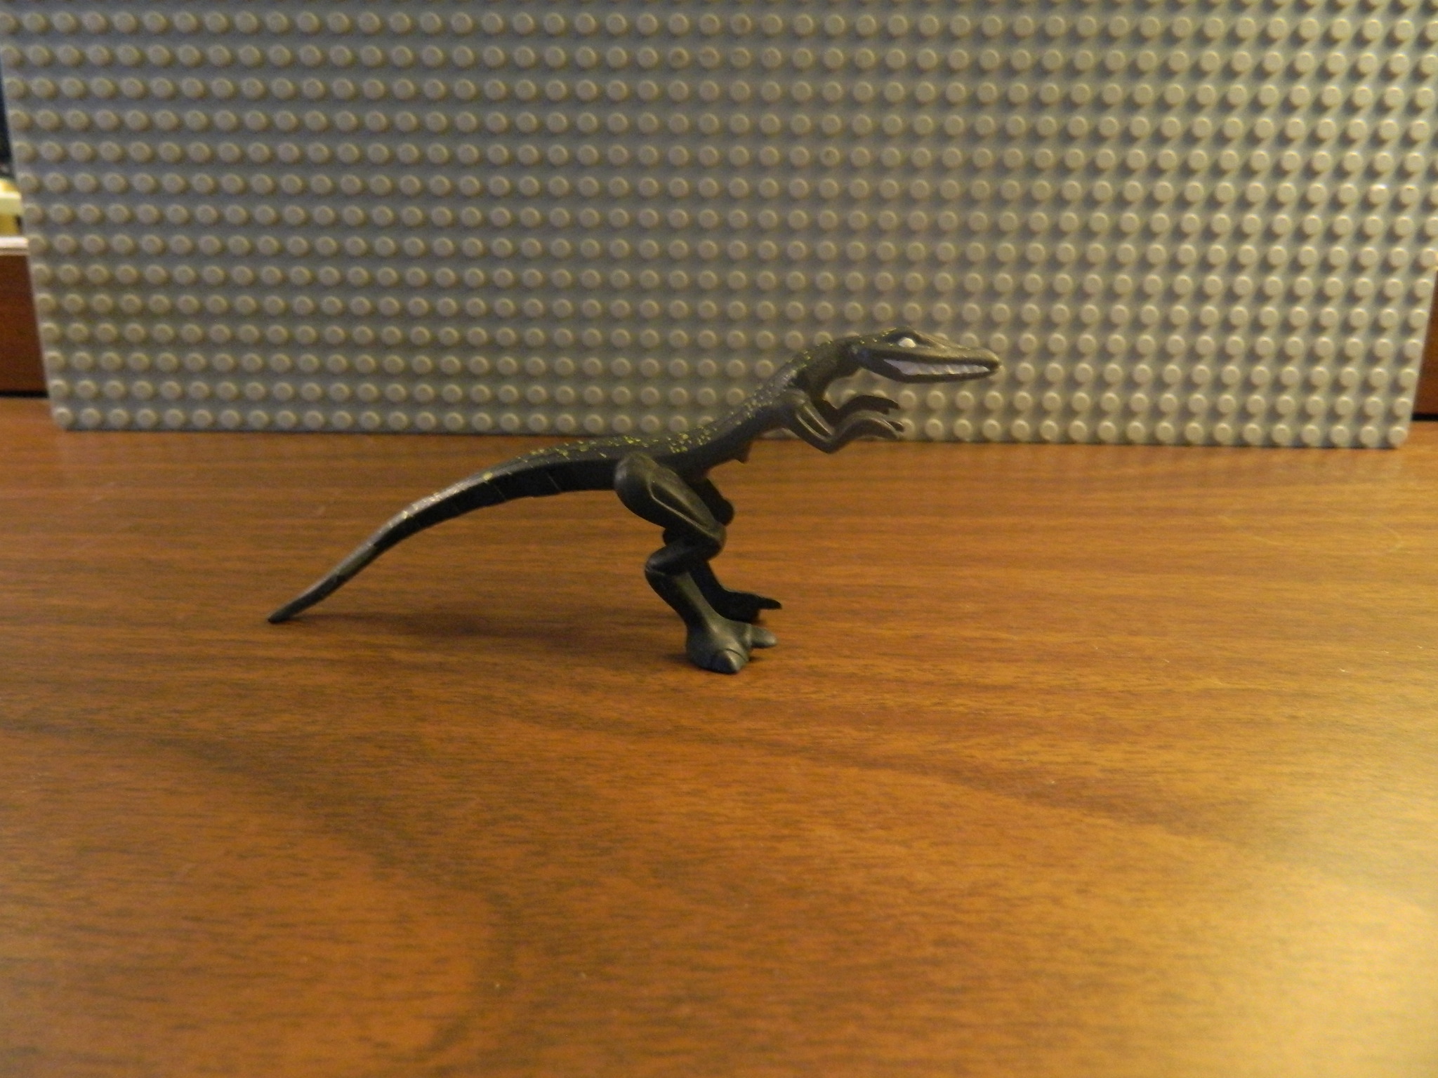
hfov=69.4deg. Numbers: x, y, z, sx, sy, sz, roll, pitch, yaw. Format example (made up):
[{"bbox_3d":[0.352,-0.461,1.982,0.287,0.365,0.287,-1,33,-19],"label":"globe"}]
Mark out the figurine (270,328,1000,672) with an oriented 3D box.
[{"bbox_3d":[-0.016,-0.008,0.154,0.111,0.050,0.021,2,19,6],"label":"figurine"}]

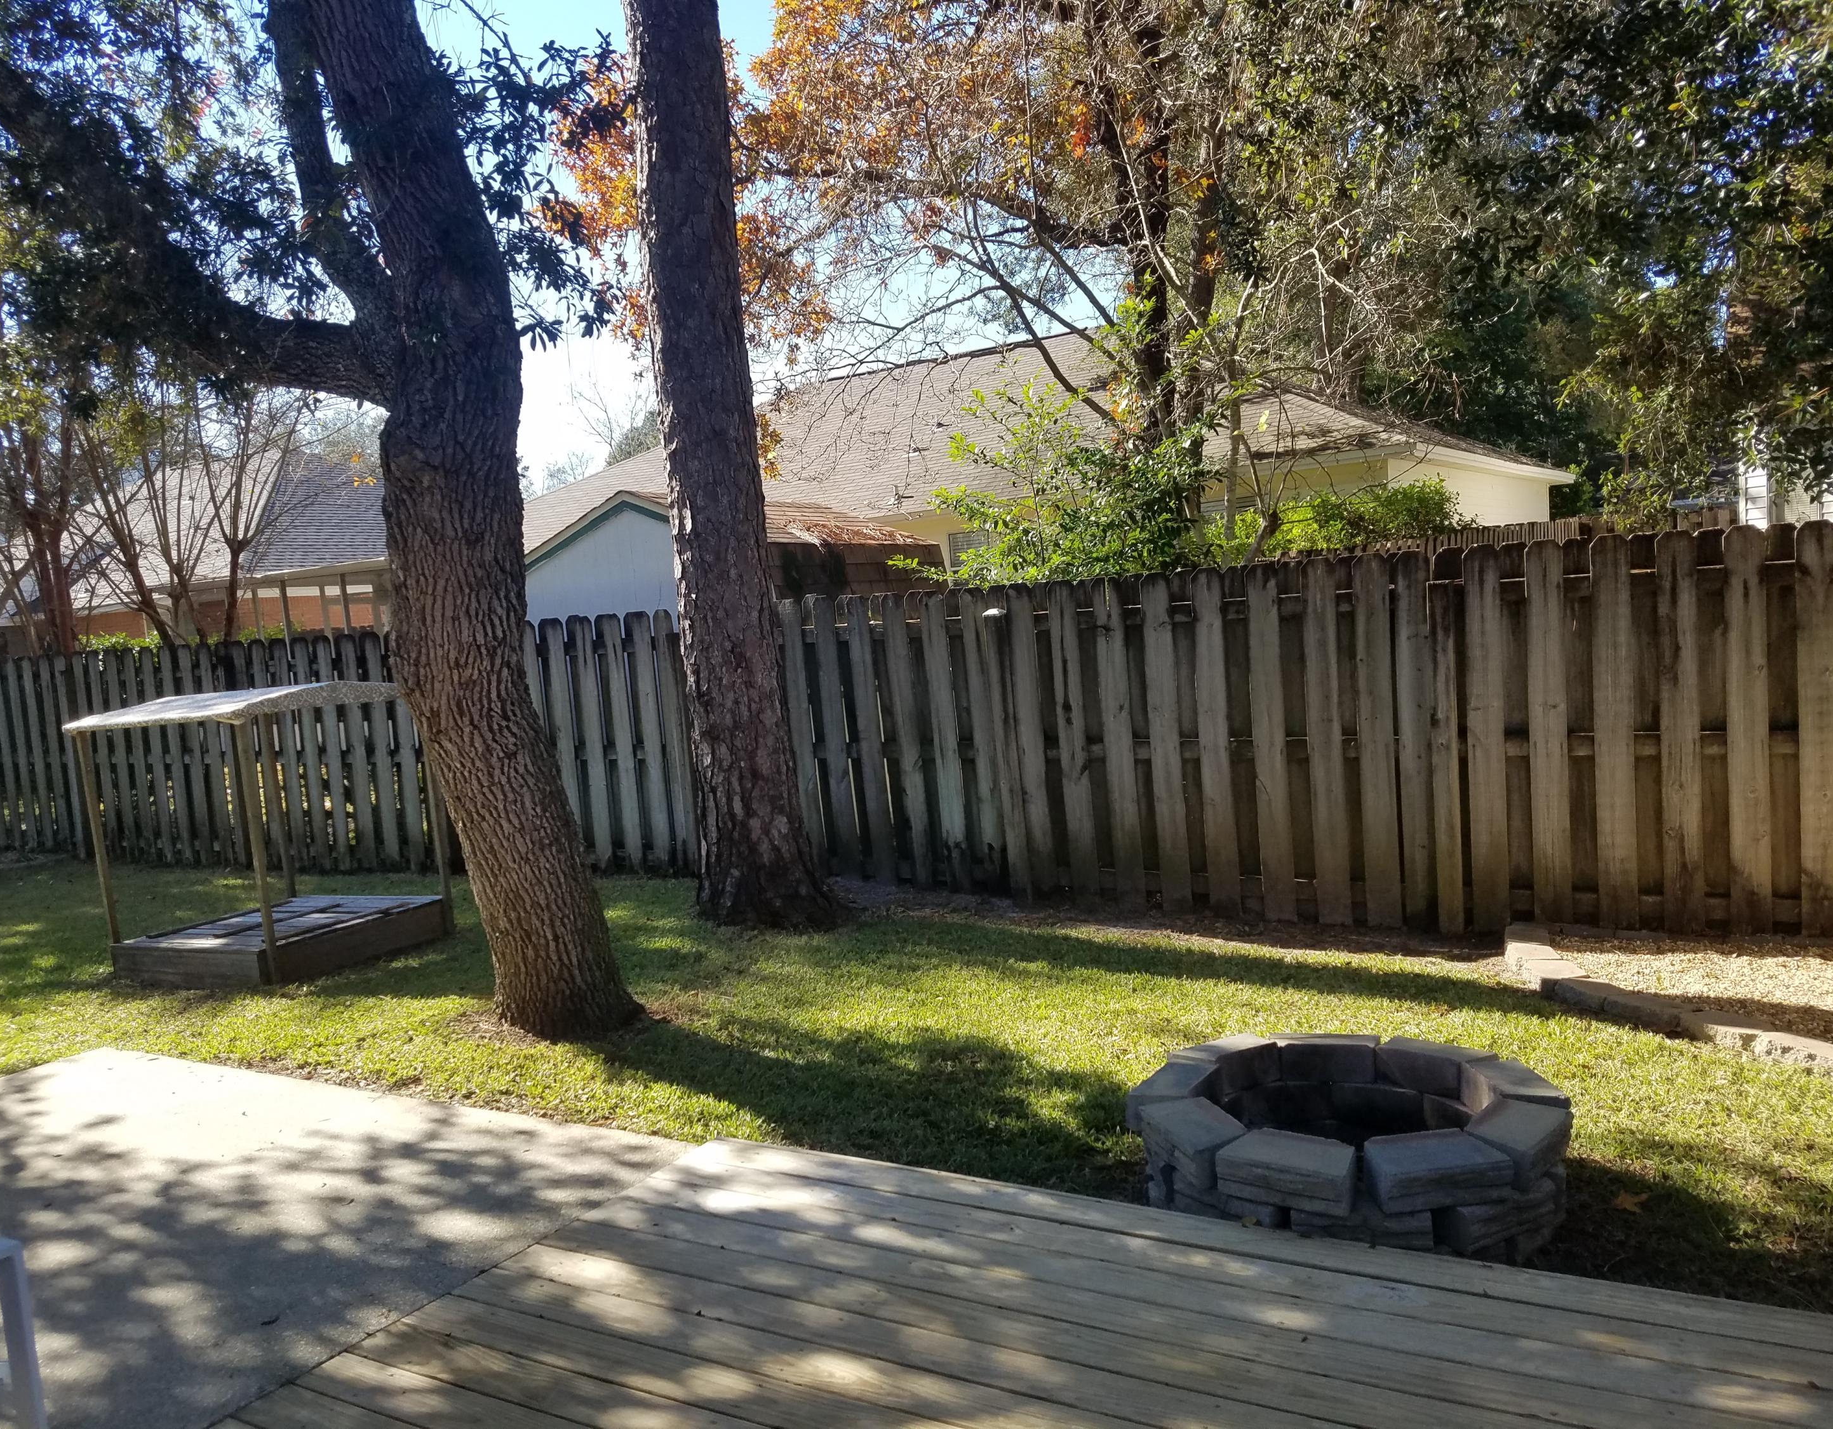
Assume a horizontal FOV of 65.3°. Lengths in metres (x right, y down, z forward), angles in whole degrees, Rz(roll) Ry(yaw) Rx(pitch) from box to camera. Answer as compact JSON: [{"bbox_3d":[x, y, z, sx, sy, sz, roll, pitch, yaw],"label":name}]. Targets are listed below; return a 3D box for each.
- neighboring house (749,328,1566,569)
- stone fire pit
[{"bbox_3d":[0.986,-3.171,23.550,16.600,5.558,11.436,-2,5,32],"label":"neighboring house"},{"bbox_3d":[1.134,1.150,3.788,1.097,0.300,1.097,-5,4,0],"label":"stone fire pit"}]

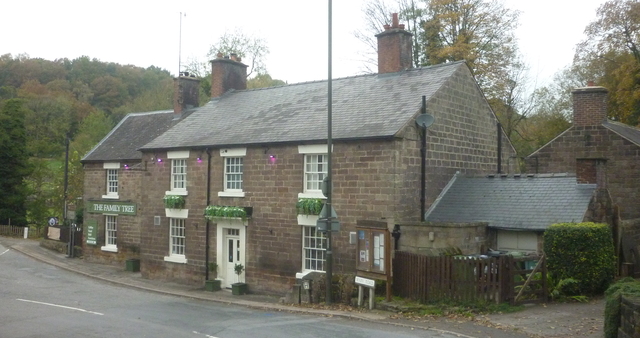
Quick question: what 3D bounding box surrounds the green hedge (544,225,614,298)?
[{"bbox_3d":[7.263,2.523,17.044,1.800,2.000,1.400,0,-2,17],"label":"green hedge"}]

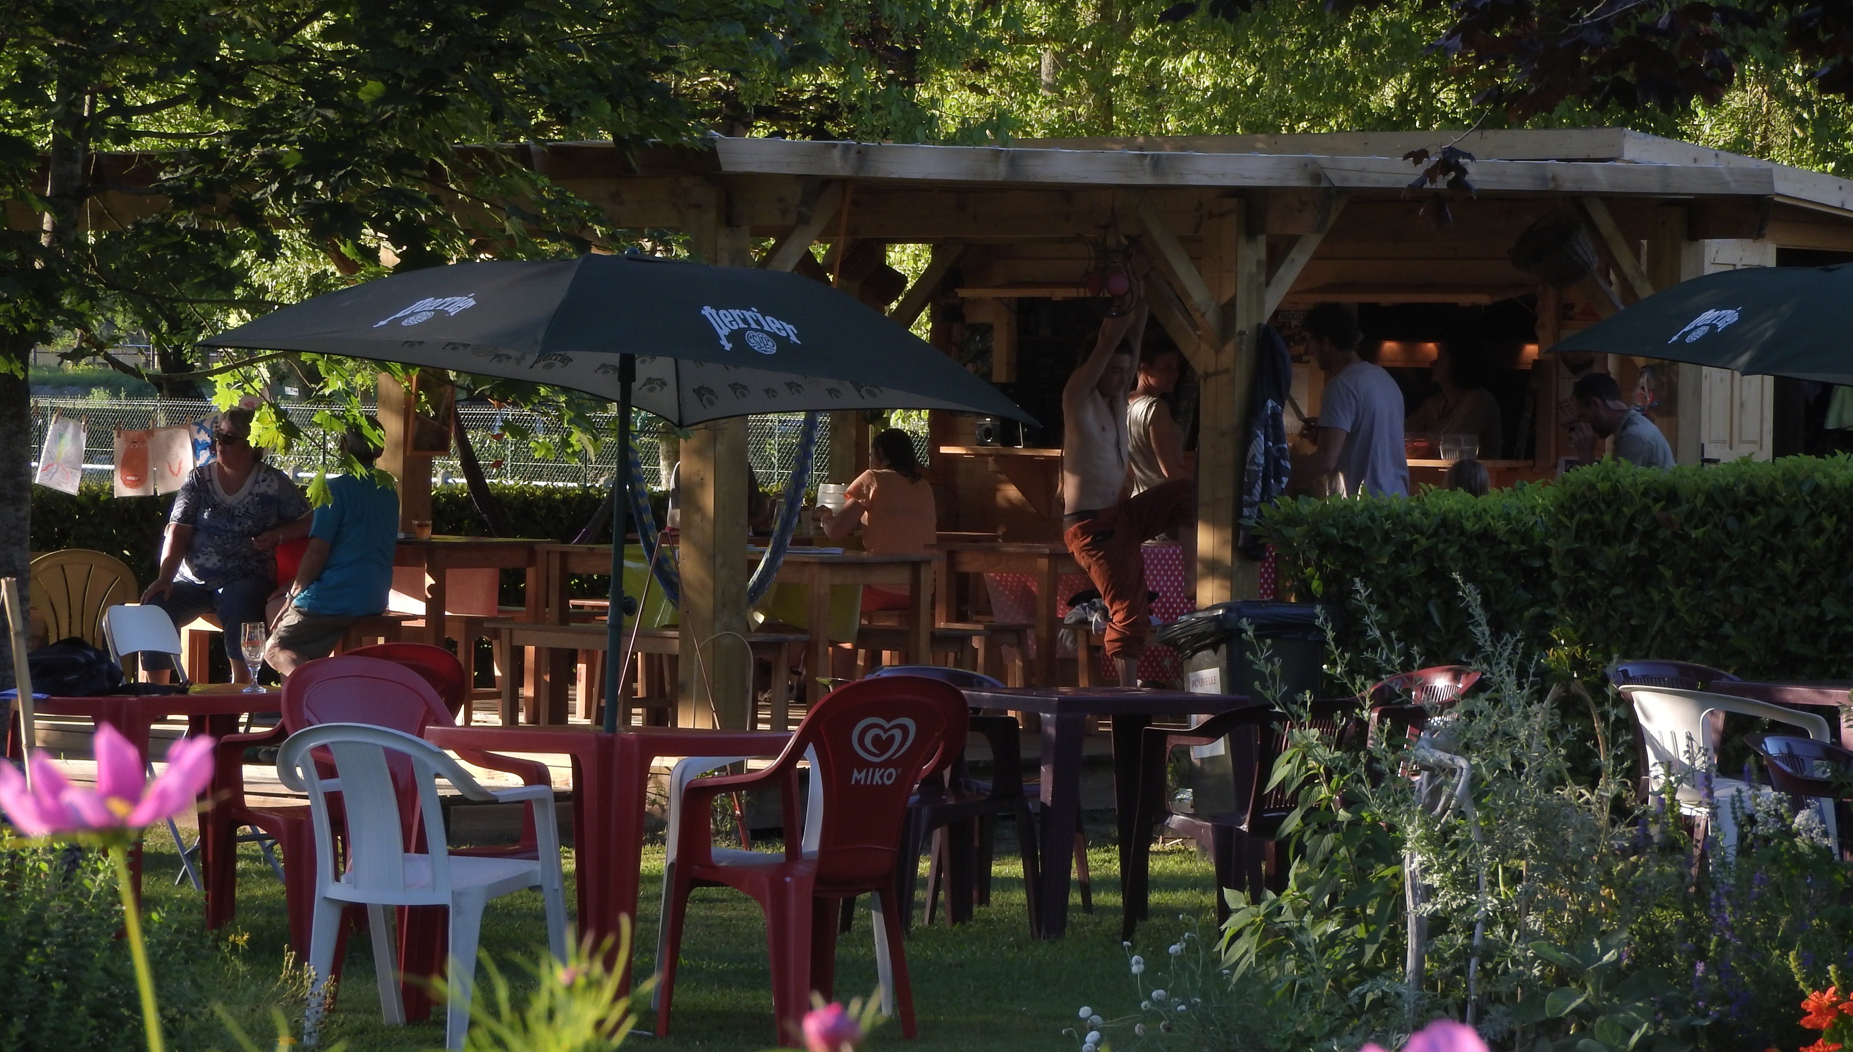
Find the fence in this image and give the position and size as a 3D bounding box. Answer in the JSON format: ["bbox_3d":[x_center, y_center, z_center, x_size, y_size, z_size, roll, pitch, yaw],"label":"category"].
[{"bbox_3d":[-5.250,-0.665,70.300,0.070,1.150,17.000,0,0,-37],"label":"fence"}]

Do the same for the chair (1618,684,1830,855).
[{"bbox_3d":[2.720,0.930,22.700,0.570,0.780,0.570,1,0,-36],"label":"chair"}]

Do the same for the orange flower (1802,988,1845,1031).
[{"bbox_3d":[1.112,0.600,8.300,0.050,0.052,0.045,0,0,0],"label":"orange flower"}]

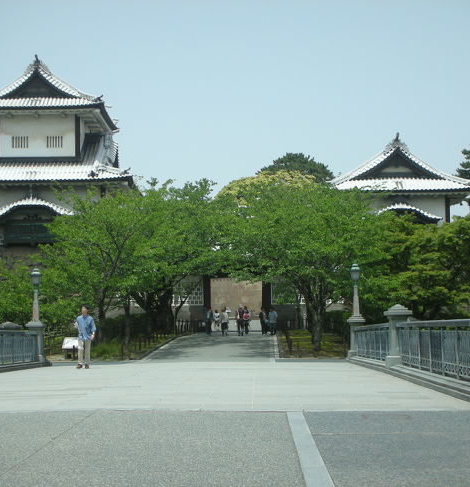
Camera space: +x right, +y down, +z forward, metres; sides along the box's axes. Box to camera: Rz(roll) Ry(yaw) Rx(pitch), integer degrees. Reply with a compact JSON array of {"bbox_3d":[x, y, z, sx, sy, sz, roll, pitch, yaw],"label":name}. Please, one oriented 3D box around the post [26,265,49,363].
[{"bbox_3d":[-5.916,2.146,34.301,0.530,2.880,0.530,-1,-4,1],"label":"post"}]

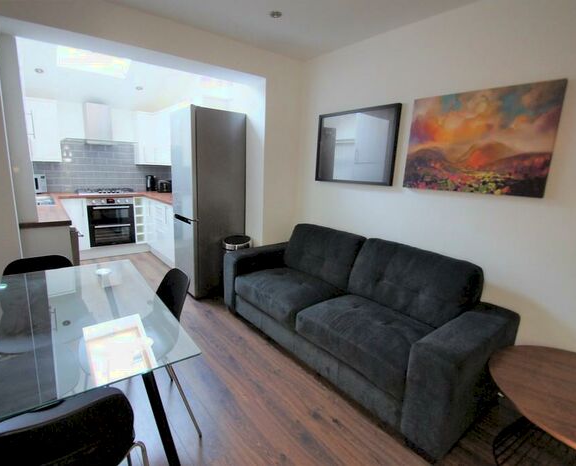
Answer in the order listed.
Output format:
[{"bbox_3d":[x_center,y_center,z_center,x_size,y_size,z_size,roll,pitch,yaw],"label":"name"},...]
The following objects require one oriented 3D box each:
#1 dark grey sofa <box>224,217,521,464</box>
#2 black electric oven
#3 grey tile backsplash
[{"bbox_3d":[0.372,0.459,2.282,0.860,0.840,1.990,-7,15,-41],"label":"dark grey sofa"},{"bbox_3d":[-2.699,-0.193,4.403,0.595,0.720,0.550,-7,14,-39],"label":"black electric oven"},{"bbox_3d":[-2.874,-1.000,4.479,2.060,0.760,0.020,-7,14,-39],"label":"grey tile backsplash"}]

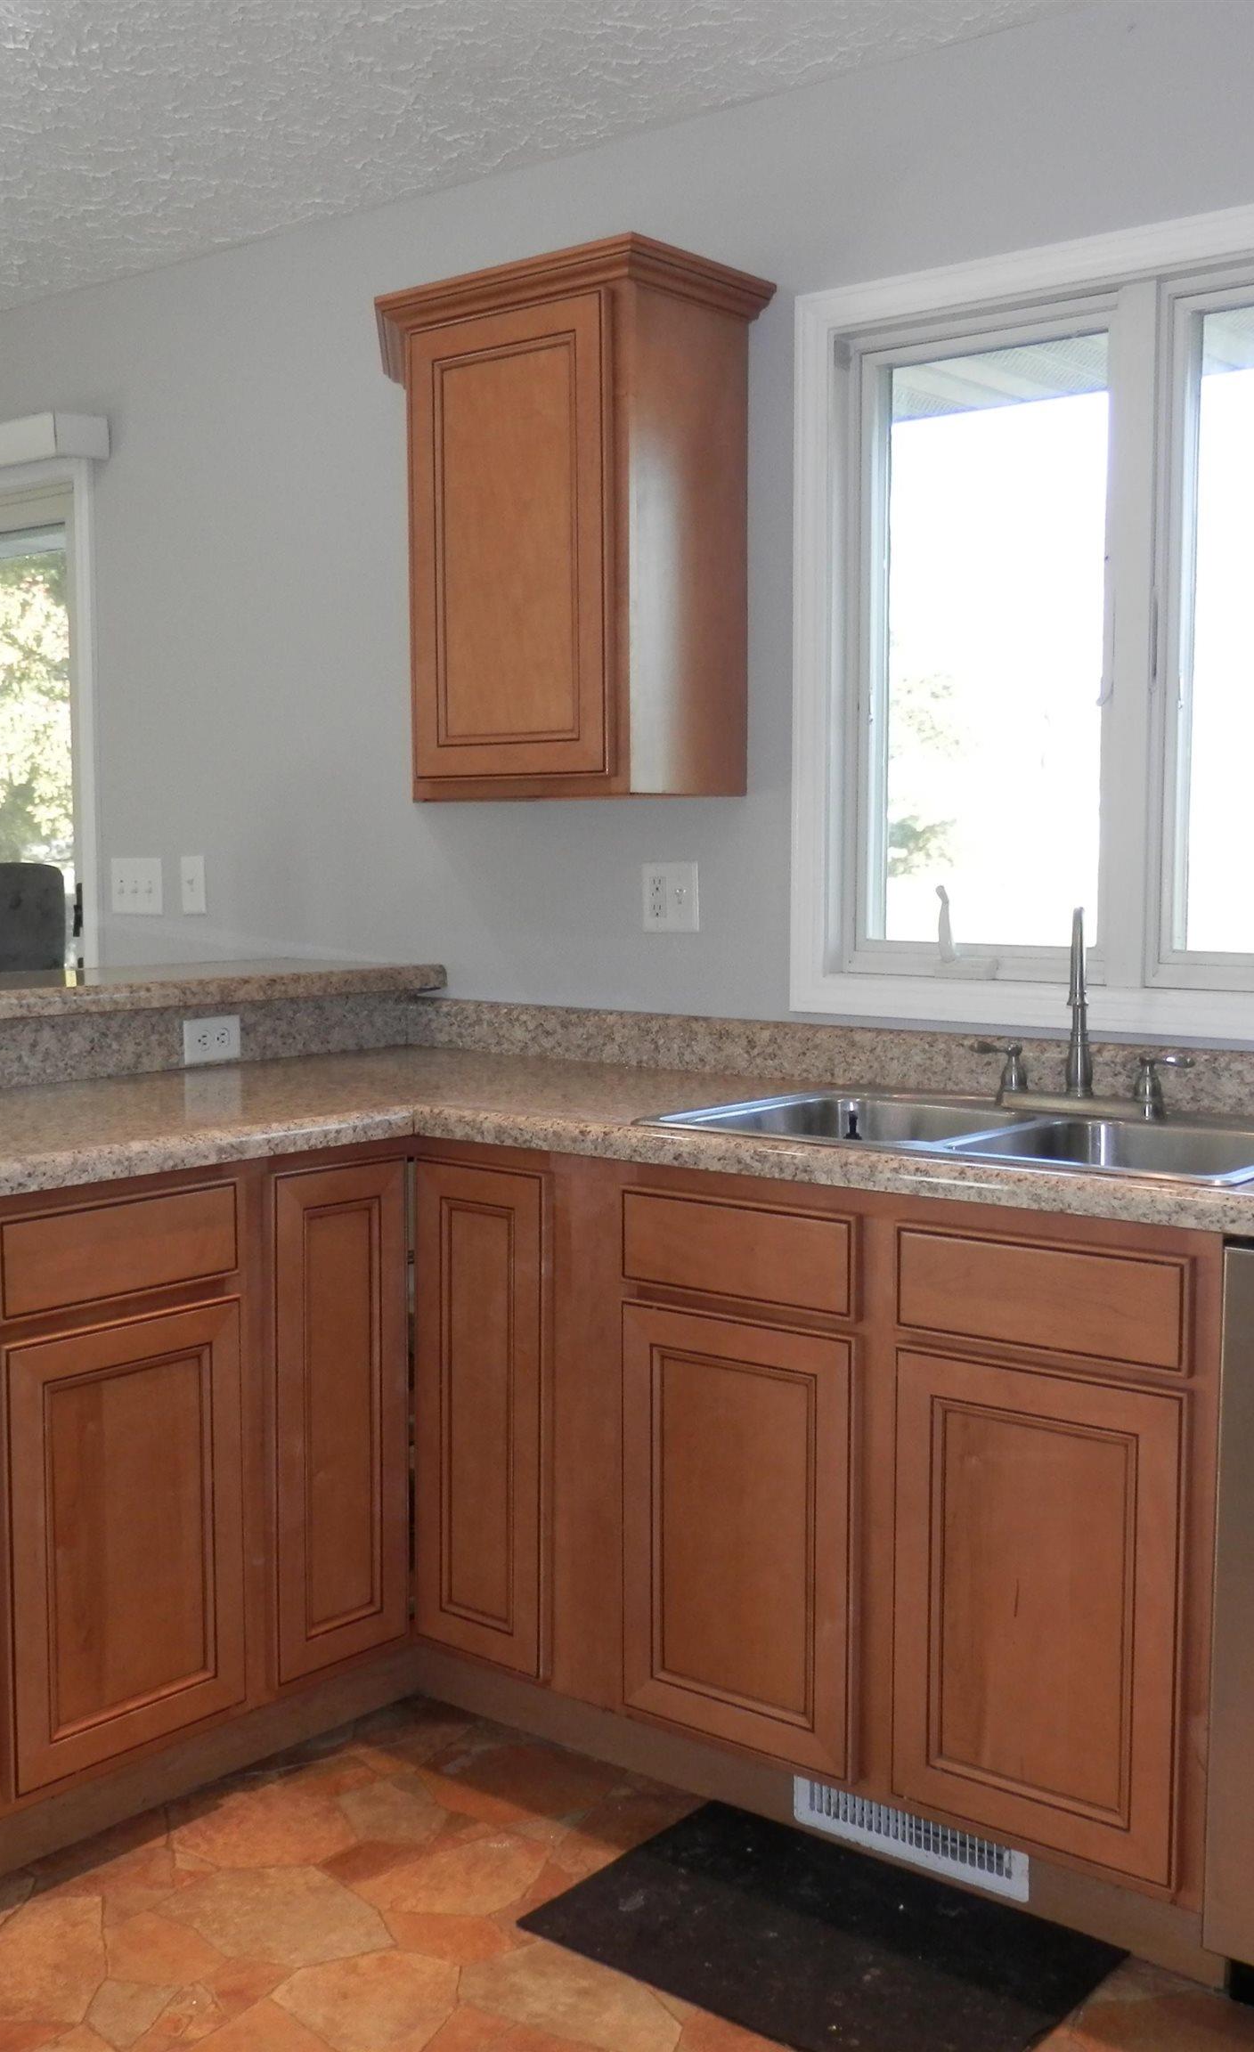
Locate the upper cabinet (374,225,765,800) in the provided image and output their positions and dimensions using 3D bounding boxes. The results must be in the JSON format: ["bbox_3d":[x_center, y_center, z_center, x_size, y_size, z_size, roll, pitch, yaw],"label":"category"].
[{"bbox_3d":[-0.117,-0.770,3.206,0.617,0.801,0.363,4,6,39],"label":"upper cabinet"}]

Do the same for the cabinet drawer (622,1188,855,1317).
[{"bbox_3d":[0.141,0.280,2.489,0.354,0.121,0.023,4,6,38],"label":"cabinet drawer"}]

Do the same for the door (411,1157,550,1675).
[{"bbox_3d":[-0.205,0.551,2.806,0.241,0.707,0.020,4,6,38],"label":"door"}]

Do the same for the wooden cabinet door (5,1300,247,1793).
[{"bbox_3d":[-0.630,0.644,2.498,0.023,0.553,0.360,4,6,38],"label":"wooden cabinet door"}]

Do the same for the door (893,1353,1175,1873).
[{"bbox_3d":[0.469,0.669,2.273,0.362,0.557,0.022,4,6,39],"label":"door"}]

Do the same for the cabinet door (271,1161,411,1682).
[{"bbox_3d":[-0.406,0.551,2.795,0.020,0.707,0.255,4,6,38],"label":"cabinet door"}]

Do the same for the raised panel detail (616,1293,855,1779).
[{"bbox_3d":[0.139,0.645,2.519,0.354,0.553,0.023,4,6,38],"label":"raised panel detail"}]

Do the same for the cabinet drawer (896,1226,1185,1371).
[{"bbox_3d":[0.466,0.303,2.232,0.357,0.121,0.023,4,6,38],"label":"cabinet drawer"}]

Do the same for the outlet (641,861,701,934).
[{"bbox_3d":[0.071,-0.216,3.324,0.117,0.116,0.012,4,6,39],"label":"outlet"}]

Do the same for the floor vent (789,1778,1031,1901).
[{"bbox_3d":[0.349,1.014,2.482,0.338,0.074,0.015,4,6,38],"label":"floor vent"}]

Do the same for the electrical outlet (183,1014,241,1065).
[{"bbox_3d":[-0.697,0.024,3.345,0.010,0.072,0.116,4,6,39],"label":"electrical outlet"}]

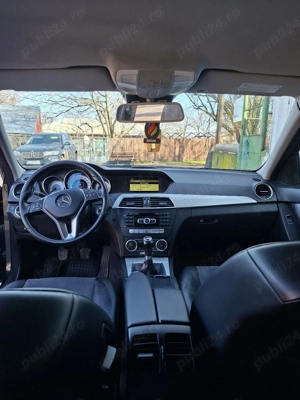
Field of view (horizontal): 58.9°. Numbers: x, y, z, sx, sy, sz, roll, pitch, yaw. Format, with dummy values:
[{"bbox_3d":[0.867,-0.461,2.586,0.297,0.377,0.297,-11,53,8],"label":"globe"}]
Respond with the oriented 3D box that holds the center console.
[{"bbox_3d":[0.017,0.411,0.902,0.190,0.210,0.380,0,11,-4],"label":"center console"}]

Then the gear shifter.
[{"bbox_3d":[-0.005,0.251,1.165,0.065,0.155,0.075,0,11,-4],"label":"gear shifter"}]

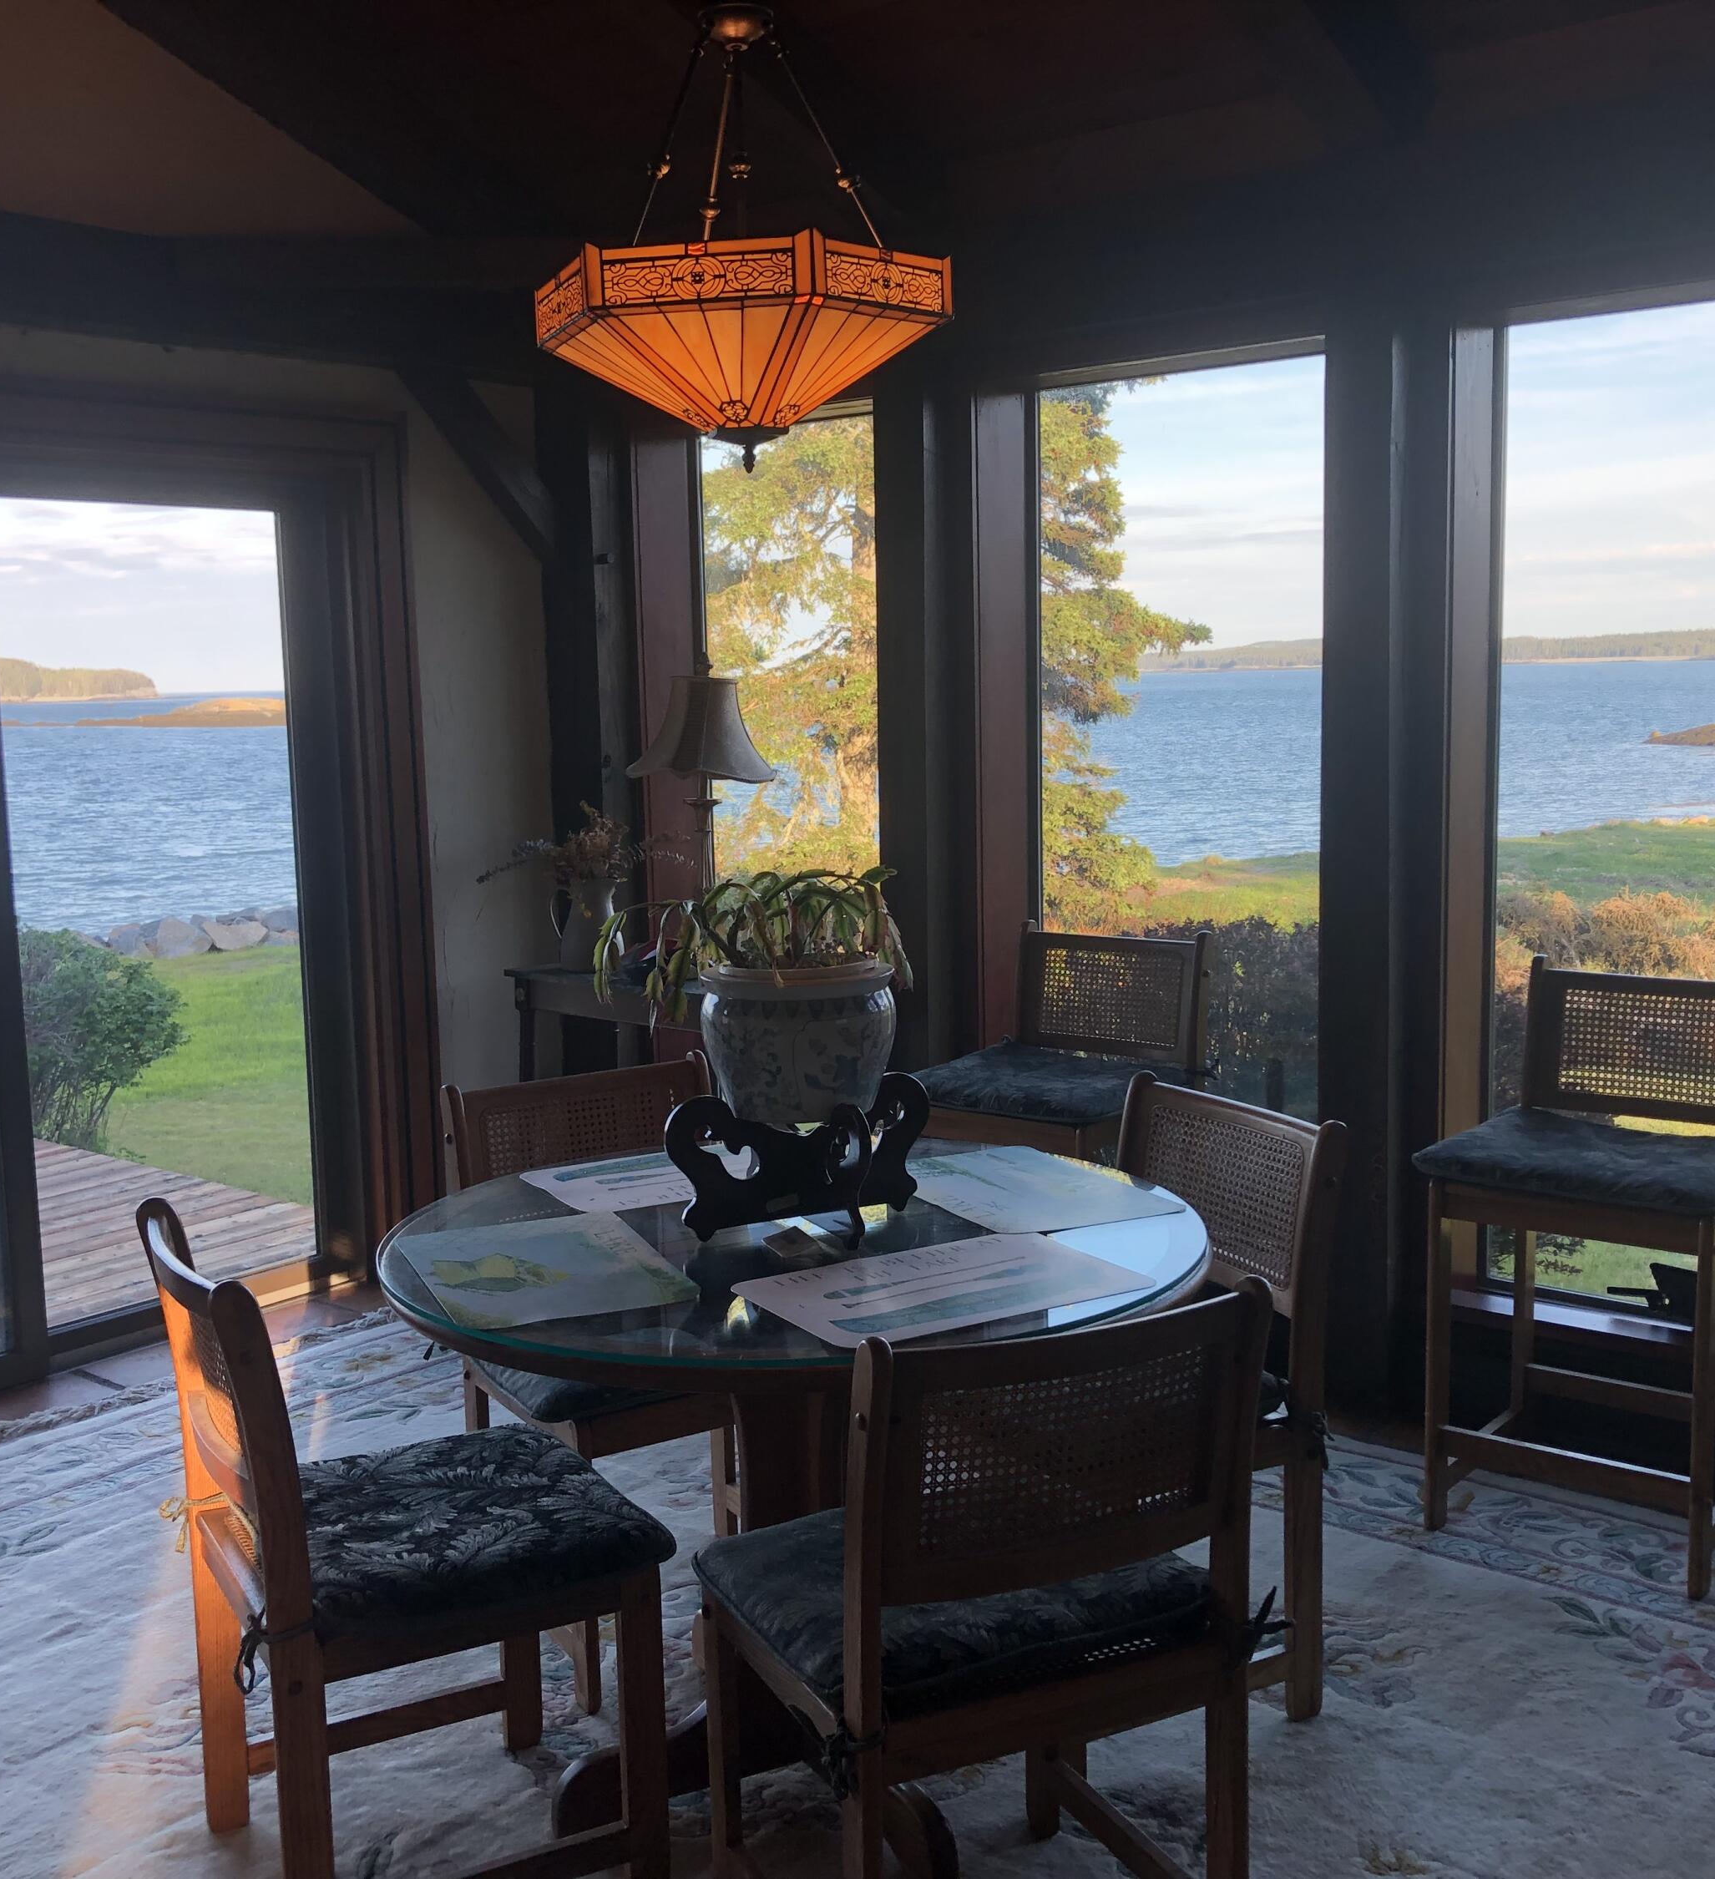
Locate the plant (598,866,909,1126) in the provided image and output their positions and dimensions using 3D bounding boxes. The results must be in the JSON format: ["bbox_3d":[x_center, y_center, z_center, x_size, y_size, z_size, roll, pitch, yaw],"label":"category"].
[{"bbox_3d":[-0.138,0.080,2.705,0.410,0.355,0.340,-1,7,0],"label":"plant"}]

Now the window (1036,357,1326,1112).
[{"bbox_3d":[0.731,-0.283,4.430,0.820,1.902,0.100,5,10,40],"label":"window"}]

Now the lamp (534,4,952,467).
[{"bbox_3d":[-0.147,-0.883,2.566,0.540,0.566,0.475,0,7,12],"label":"lamp"}]

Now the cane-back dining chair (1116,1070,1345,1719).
[{"bbox_3d":[0.354,0.683,2.911,0.495,0.860,0.480,-5,8,-28],"label":"cane-back dining chair"}]

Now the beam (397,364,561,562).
[{"bbox_3d":[-0.908,-1.219,5.078,0.100,0.620,0.090,5,54,40],"label":"beam"}]

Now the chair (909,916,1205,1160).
[{"bbox_3d":[0.418,0.469,4.199,0.495,0.950,0.485,5,10,40],"label":"chair"}]

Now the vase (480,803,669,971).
[{"bbox_3d":[-0.714,-0.131,5.119,0.450,0.425,0.330,0,7,11],"label":"vase"}]

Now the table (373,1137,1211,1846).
[{"bbox_3d":[-0.072,0.764,2.778,1.105,0.750,1.105,-6,8,-30],"label":"table"}]

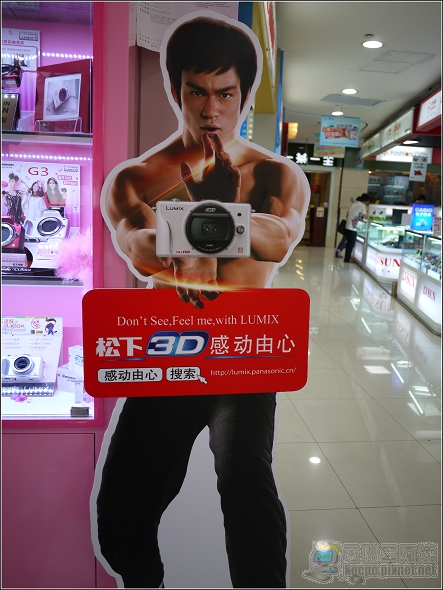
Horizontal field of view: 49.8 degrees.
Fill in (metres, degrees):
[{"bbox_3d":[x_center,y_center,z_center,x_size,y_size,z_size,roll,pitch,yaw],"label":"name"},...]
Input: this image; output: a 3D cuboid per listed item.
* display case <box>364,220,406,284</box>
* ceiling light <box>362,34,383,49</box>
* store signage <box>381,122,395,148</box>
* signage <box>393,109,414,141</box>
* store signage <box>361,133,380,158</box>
[{"bbox_3d":[3.188,-0.817,9.062,0.540,0.990,1.950,4,11,7],"label":"display case"},{"bbox_3d":[1.564,-2.600,4.930,0.222,0.060,0.222,1,11,-7],"label":"ceiling light"},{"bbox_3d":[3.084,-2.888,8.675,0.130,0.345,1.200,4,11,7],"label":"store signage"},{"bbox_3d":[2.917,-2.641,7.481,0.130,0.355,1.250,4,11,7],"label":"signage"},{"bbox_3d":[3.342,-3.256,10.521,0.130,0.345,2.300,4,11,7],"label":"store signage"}]

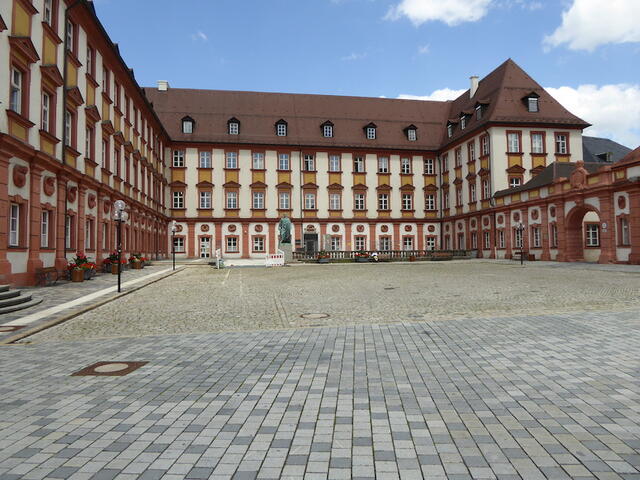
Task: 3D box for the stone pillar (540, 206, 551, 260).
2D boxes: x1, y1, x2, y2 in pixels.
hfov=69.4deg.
[{"bbox_3d":[18.013,-0.559,36.920,0.400,4.433,0.950,0,-2,-8],"label":"stone pillar"}]

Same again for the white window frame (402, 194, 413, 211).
[{"bbox_3d":[11.571,-4.987,60.983,1.340,2.030,0.200,0,-2,-10],"label":"white window frame"}]

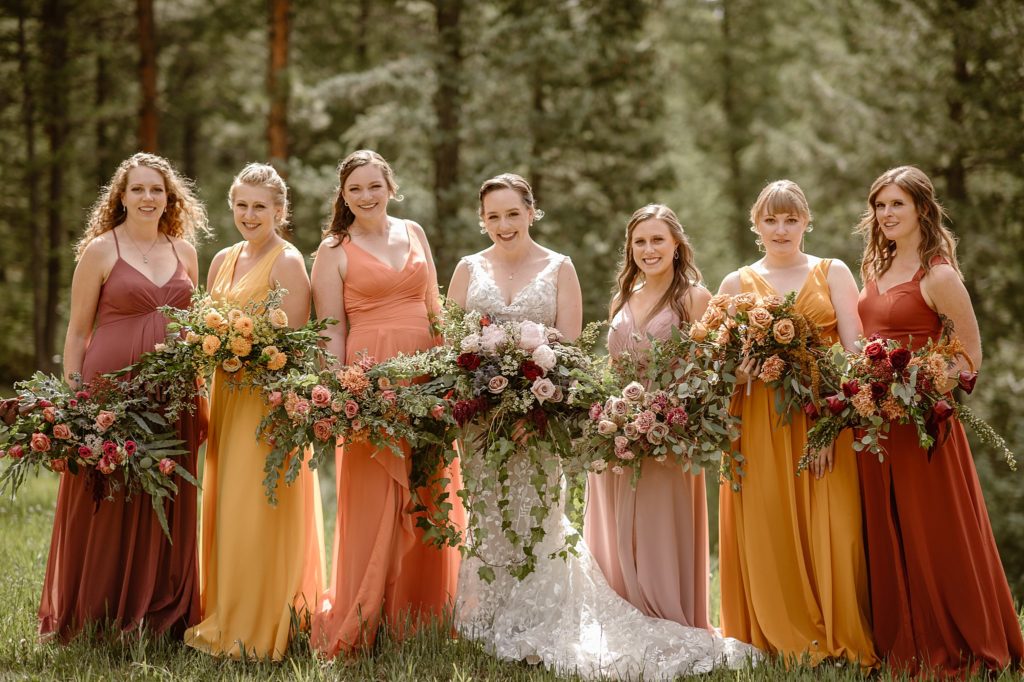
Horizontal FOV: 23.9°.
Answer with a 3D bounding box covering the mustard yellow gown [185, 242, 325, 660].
[{"bbox_3d":[-0.867,0.363,8.170,0.460,1.390,0.450,0,2,18],"label":"mustard yellow gown"}]

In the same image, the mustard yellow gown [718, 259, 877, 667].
[{"bbox_3d":[0.961,0.391,8.150,0.524,1.336,0.500,0,2,8],"label":"mustard yellow gown"}]

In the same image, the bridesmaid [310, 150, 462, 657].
[{"bbox_3d":[-0.426,0.202,8.200,0.490,1.700,0.450,-1,2,-25],"label":"bridesmaid"}]

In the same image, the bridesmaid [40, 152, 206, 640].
[{"bbox_3d":[-1.334,0.180,8.300,0.530,1.660,0.450,-1,2,-25],"label":"bridesmaid"}]

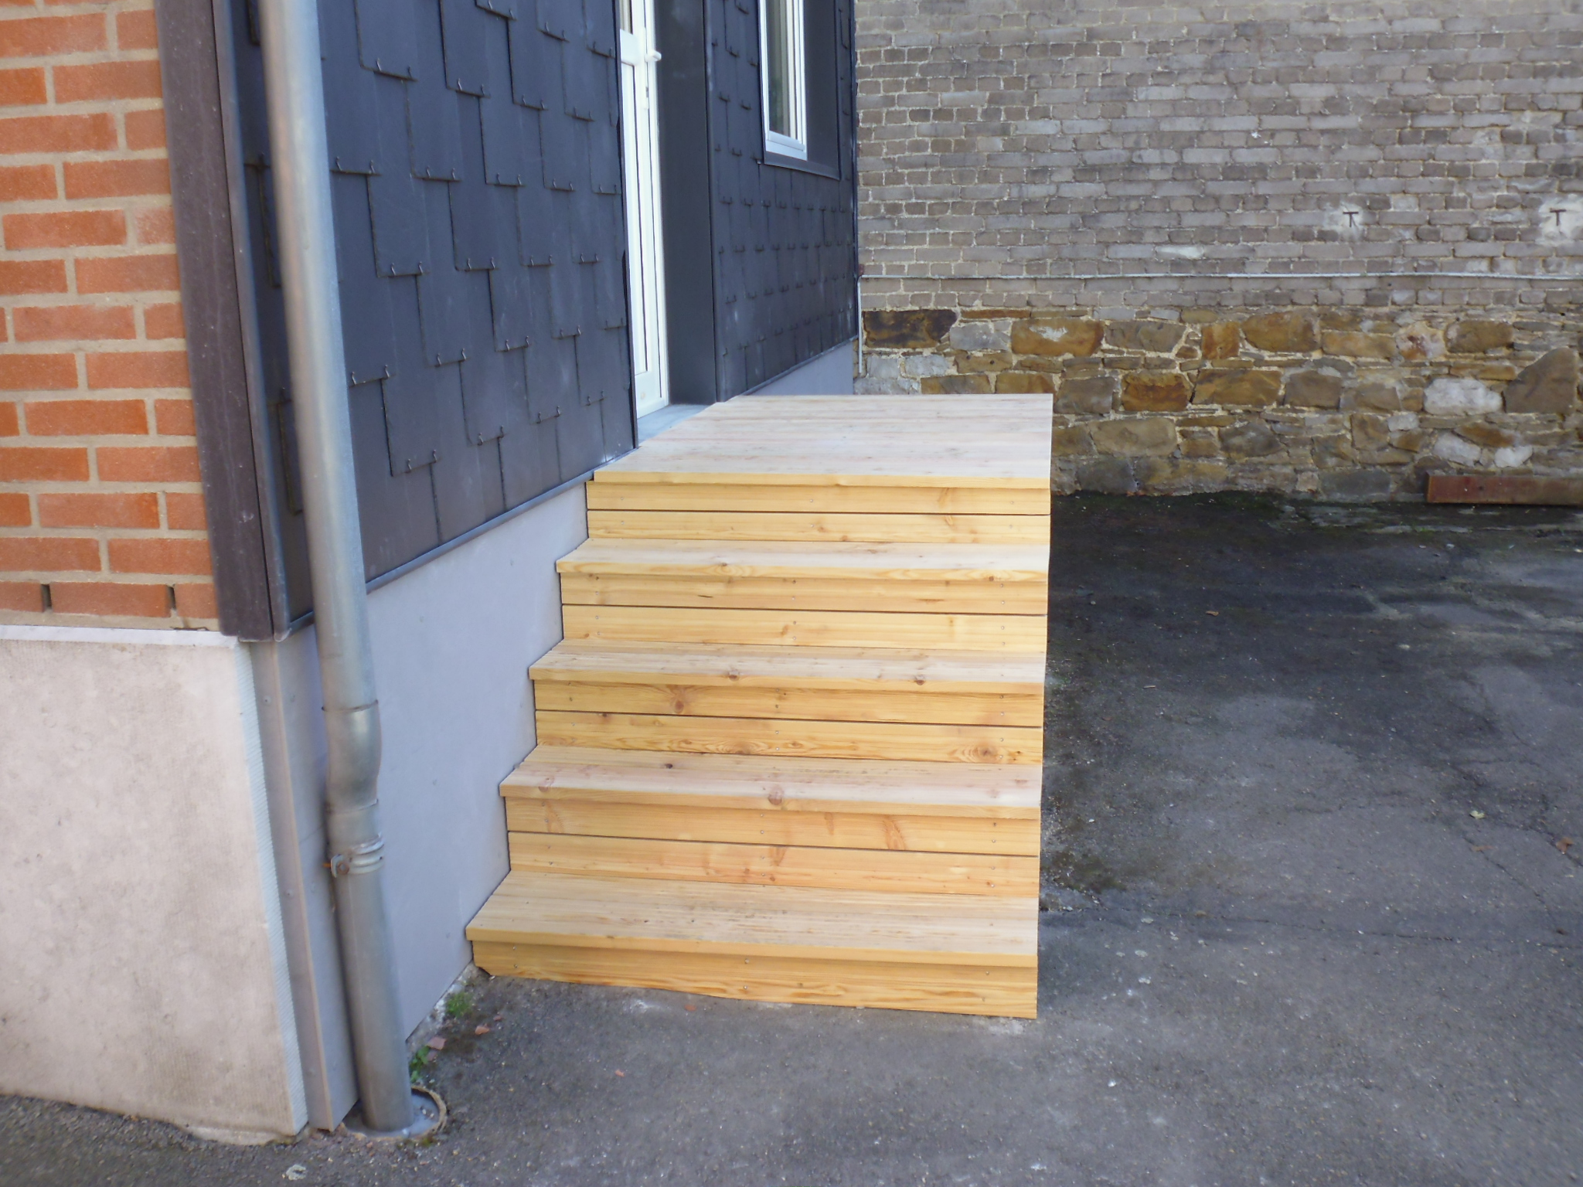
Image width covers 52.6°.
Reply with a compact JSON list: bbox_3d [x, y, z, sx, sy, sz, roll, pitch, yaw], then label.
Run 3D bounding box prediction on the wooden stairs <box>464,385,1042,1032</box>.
[{"bbox_3d":[0.130,0.049,4.233,1.084,0.878,2.782,1,13,9],"label":"wooden stairs"}]

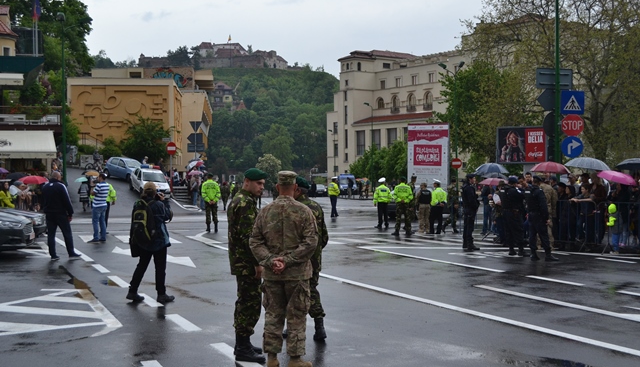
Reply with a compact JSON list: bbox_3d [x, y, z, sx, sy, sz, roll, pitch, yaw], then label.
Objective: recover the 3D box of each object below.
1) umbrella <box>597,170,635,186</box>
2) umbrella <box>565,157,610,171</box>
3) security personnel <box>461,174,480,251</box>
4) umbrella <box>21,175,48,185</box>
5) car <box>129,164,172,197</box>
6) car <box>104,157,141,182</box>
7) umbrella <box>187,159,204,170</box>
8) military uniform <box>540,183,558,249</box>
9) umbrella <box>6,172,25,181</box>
[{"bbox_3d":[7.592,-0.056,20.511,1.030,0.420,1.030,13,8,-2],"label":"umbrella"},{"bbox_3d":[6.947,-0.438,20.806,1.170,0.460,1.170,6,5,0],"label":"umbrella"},{"bbox_3d":[3.520,0.680,18.600,0.420,1.780,0.520,0,0,13],"label":"security personnel"},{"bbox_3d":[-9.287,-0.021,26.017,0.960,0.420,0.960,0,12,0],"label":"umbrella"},{"bbox_3d":[-10.020,-0.090,47.500,1.740,1.600,4.250,3,8,-23],"label":"car"},{"bbox_3d":[-13.660,-1.070,57.000,3.900,1.480,1.680,8,5,39],"label":"car"},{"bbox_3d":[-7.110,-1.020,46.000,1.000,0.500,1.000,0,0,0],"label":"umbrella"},{"bbox_3d":[5.495,0.728,19.300,0.400,1.740,0.540,0,1,40],"label":"military uniform"},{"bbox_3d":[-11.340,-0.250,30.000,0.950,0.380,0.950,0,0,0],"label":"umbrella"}]

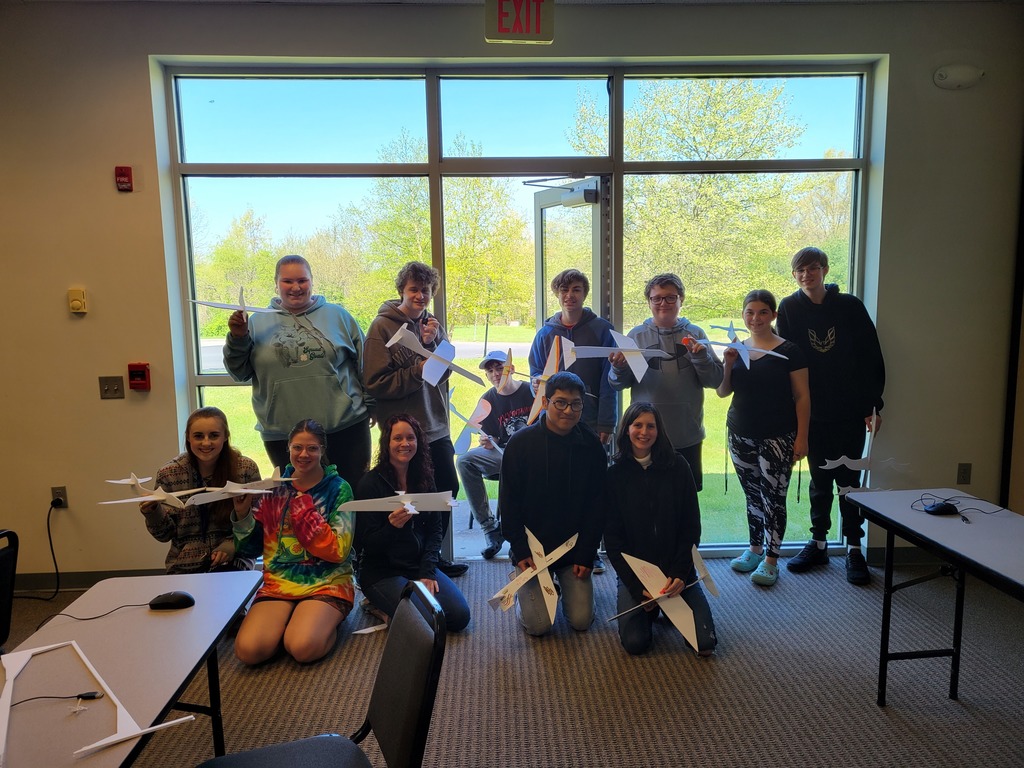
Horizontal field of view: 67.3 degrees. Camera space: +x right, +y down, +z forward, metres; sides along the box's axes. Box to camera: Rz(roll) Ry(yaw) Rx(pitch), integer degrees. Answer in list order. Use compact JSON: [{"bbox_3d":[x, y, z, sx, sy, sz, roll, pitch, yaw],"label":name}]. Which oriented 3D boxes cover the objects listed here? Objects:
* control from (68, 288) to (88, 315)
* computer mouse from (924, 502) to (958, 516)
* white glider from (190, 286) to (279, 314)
[{"bbox_3d":[-2.171,-0.416,3.854,0.067,0.113,0.050,-1,7,-3],"label":"control"},{"bbox_3d":[1.506,0.433,2.695,0.112,0.037,0.062,0,7,3],"label":"computer mouse"},{"bbox_3d":[-1.262,-0.369,3.550,0.450,0.110,0.420,7,12,-20],"label":"white glider"}]

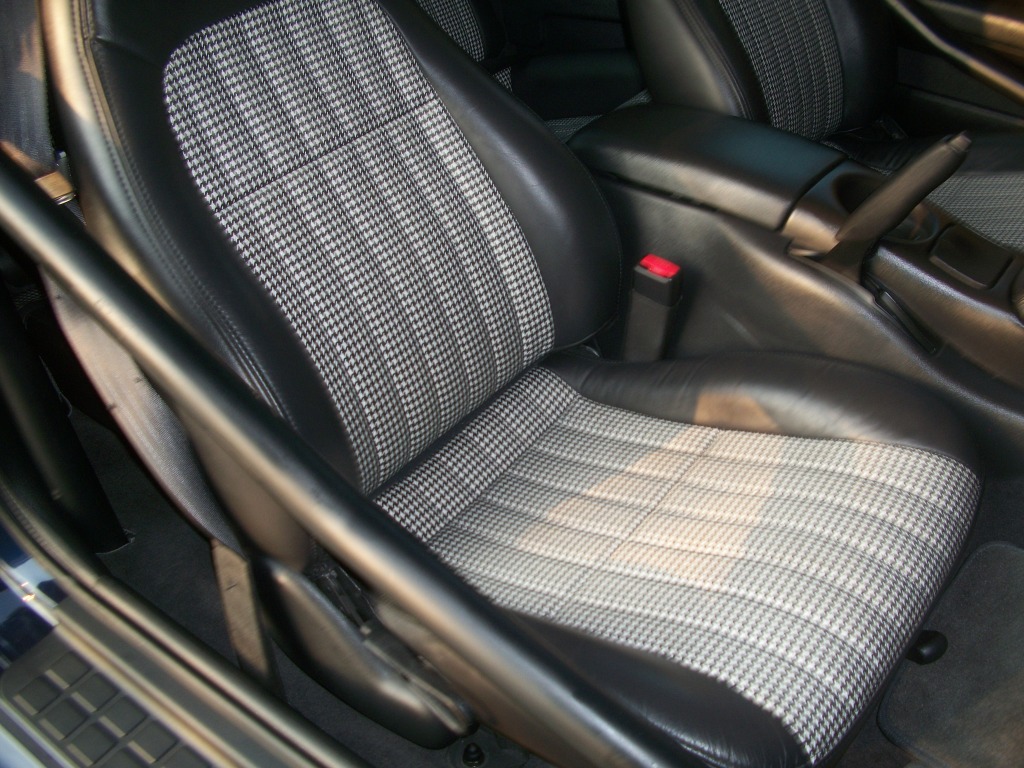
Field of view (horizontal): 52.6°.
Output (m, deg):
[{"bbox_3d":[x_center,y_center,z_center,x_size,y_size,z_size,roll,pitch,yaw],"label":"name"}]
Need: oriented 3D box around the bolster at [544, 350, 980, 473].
[{"bbox_3d":[0.277,0.031,1.155,0.470,0.120,0.140,15,40,25],"label":"bolster"}]

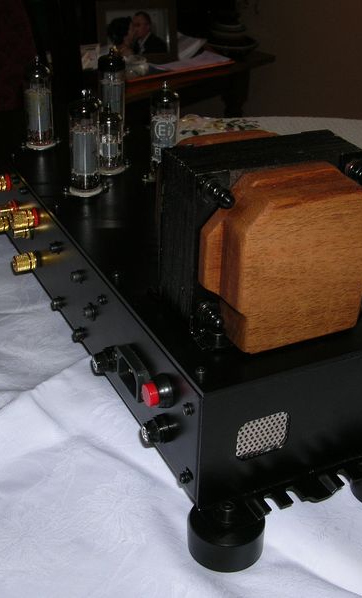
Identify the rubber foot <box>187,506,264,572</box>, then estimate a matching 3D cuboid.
[{"bbox_3d":[0.023,0.116,0.403,0.038,0.018,0.038,2,29,-1],"label":"rubber foot"}]

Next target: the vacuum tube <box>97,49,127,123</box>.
[{"bbox_3d":[-0.059,-0.171,0.667,0.021,0.070,0.021,-12,32,-23],"label":"vacuum tube"}]

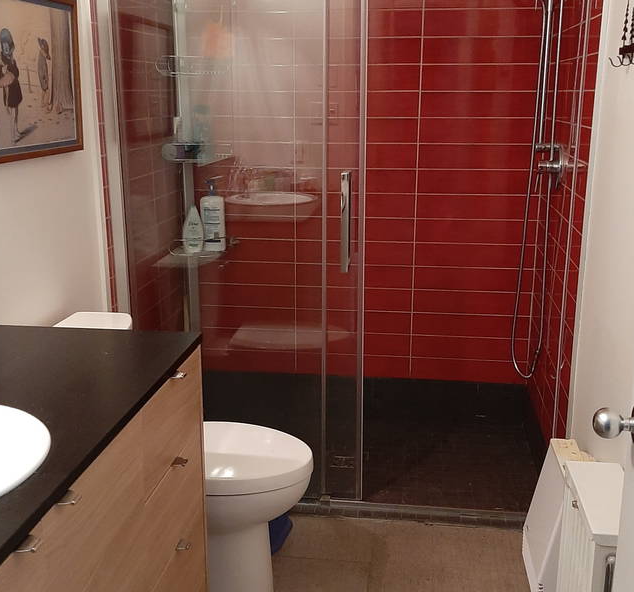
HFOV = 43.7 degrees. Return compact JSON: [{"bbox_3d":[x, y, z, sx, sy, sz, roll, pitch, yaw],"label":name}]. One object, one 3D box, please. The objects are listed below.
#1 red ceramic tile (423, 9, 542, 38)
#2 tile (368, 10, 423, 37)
[{"bbox_3d":[0.662,-1.053,3.059,0.498,0.100,0.010,2,16,7],"label":"red ceramic tile"},{"bbox_3d":[0.159,-1.071,3.113,0.500,0.100,0.009,2,16,6],"label":"tile"}]

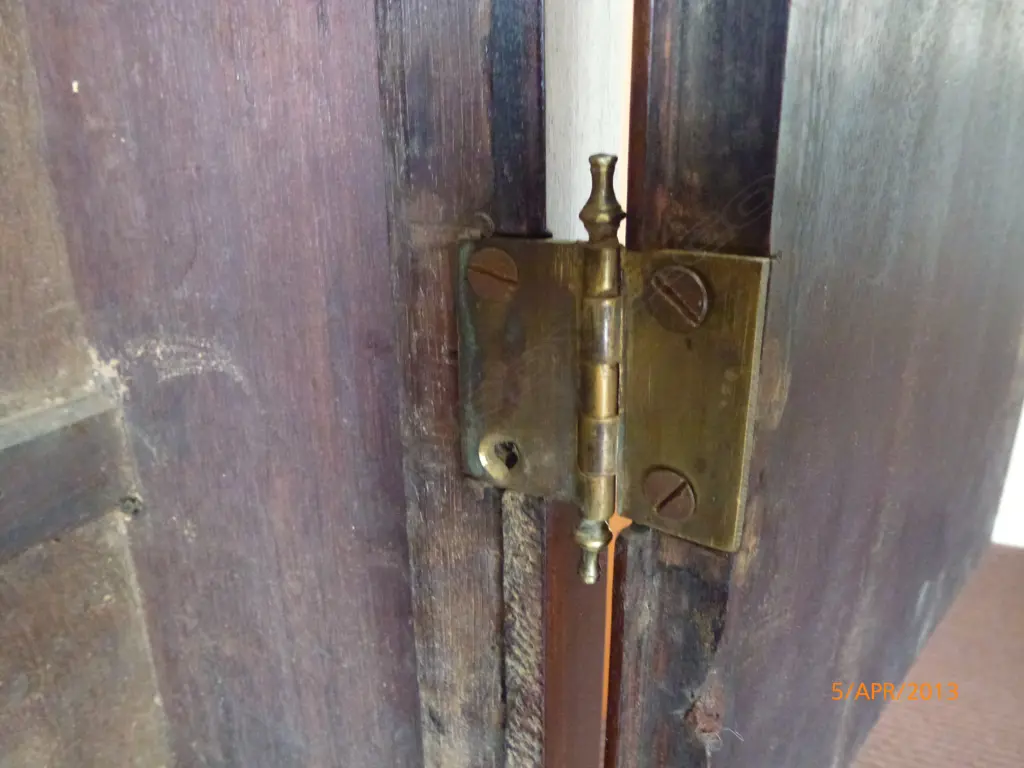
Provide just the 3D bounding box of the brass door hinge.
[{"bbox_3d":[0.017,0.000,0.167,0.076,0.103,0.010,9,18,28],"label":"brass door hinge"}]

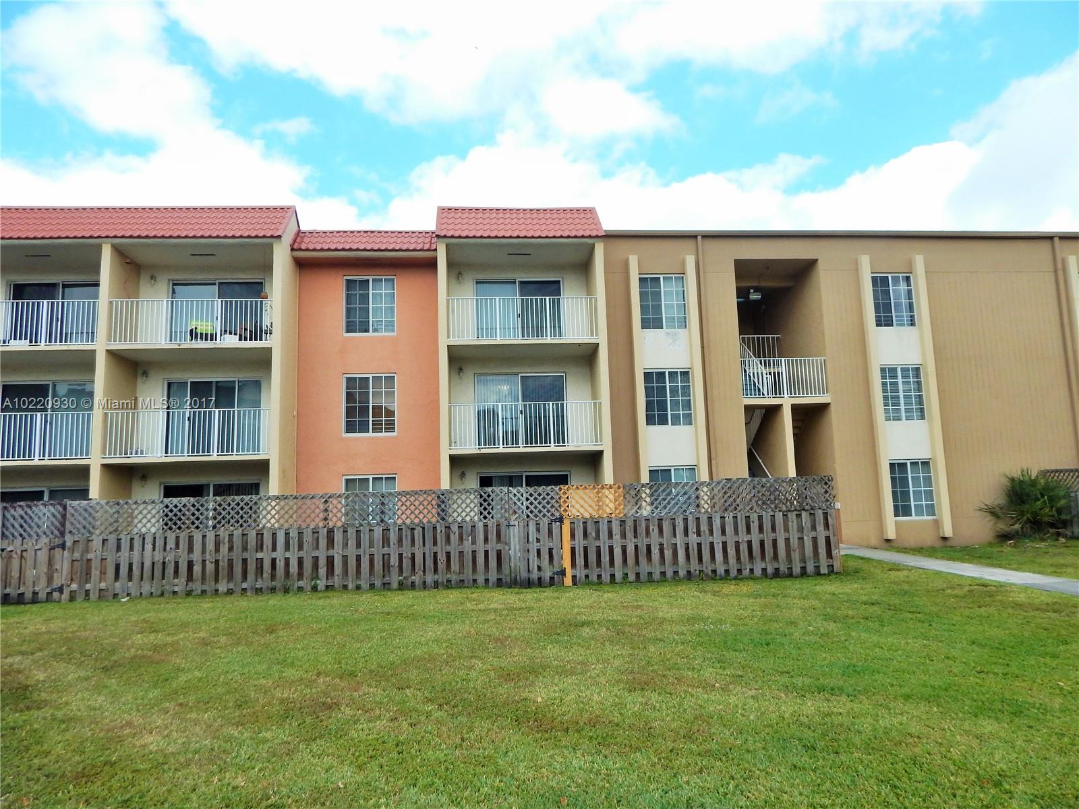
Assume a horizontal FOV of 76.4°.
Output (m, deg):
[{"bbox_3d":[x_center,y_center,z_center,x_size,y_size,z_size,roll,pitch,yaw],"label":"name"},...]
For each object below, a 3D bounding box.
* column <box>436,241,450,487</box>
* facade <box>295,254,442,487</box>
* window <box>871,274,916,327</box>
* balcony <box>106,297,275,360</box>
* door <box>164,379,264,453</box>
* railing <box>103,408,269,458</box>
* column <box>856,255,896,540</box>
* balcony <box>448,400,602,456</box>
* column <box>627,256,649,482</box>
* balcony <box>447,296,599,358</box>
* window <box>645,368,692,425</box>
[{"bbox_3d":[-2.329,-0.077,16.790,0.220,7.971,0.300,-1,-7,-5],"label":"column"},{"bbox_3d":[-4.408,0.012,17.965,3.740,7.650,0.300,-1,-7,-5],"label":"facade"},{"bbox_3d":[10.193,-2.981,19.762,1.280,1.603,0.120,-1,-7,-5],"label":"window"},{"bbox_3d":[-8.277,-1.799,16.908,3.720,1.200,1.550,-1,-7,-5],"label":"balcony"},{"bbox_3d":[-8.513,0.373,17.922,2.433,2.083,0.120,-1,-7,-5],"label":"door"},{"bbox_3d":[-8.192,0.821,16.593,3.720,1.200,1.550,-1,-7,-5],"label":"railing"},{"bbox_3d":[9.429,-0.296,19.221,0.225,7.945,0.200,-1,-7,-5],"label":"column"},{"bbox_3d":[-0.392,0.669,17.637,3.766,1.211,1.800,-1,-7,-5],"label":"balcony"},{"bbox_3d":[2.693,-0.165,18.581,0.225,7.945,0.200,-1,-7,-5],"label":"column"},{"bbox_3d":[-0.462,-1.966,17.624,3.680,1.200,1.550,-1,-7,-5],"label":"balcony"},{"bbox_3d":[3.545,-0.191,18.805,1.280,1.593,0.120,-1,-7,-5],"label":"window"}]

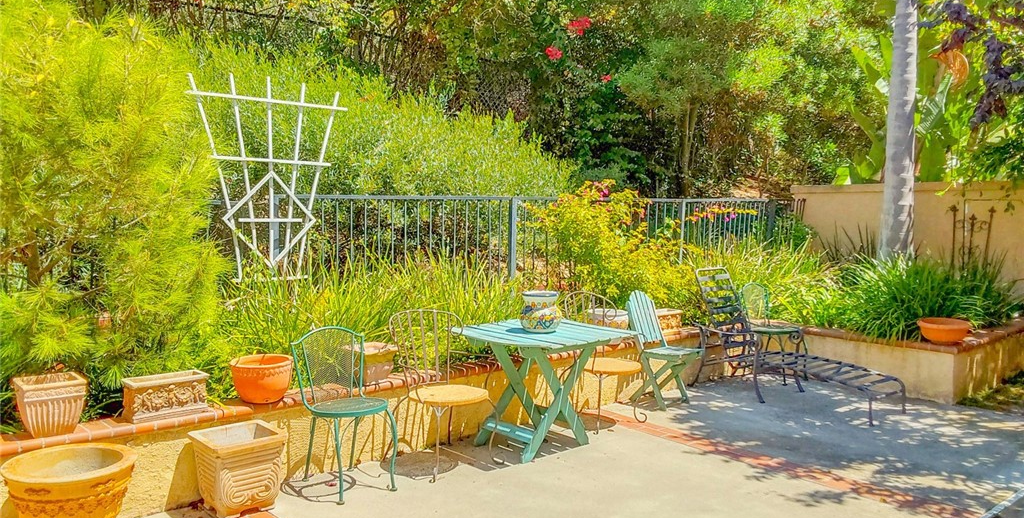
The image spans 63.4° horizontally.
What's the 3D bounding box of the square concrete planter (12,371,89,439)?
[{"bbox_3d":[-2.094,0.670,3.770,0.255,0.240,0.270,-3,6,-42],"label":"square concrete planter"}]

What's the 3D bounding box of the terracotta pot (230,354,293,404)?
[{"bbox_3d":[-1.324,0.642,4.438,0.335,0.220,0.335,1,5,0],"label":"terracotta pot"}]

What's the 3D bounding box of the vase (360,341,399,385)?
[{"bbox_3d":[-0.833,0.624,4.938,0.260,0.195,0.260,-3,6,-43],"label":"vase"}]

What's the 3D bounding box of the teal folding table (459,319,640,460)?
[{"bbox_3d":[0.189,0.820,5.230,0.785,0.730,0.890,-3,6,-44],"label":"teal folding table"}]

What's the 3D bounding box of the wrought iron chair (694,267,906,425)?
[{"bbox_3d":[2.234,0.628,6.575,0.600,0.980,1.620,-3,6,-43],"label":"wrought iron chair"}]

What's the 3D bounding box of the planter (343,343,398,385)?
[{"bbox_3d":[-0.843,0.623,4.948,0.265,0.195,0.270,-3,6,-43],"label":"planter"}]

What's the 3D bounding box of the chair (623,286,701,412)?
[{"bbox_3d":[1.161,0.683,6.362,0.380,0.860,0.540,-3,6,-43],"label":"chair"}]

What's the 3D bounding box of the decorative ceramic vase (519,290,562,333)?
[{"bbox_3d":[0.185,0.337,5.274,0.267,0.225,0.267,1,5,0],"label":"decorative ceramic vase"}]

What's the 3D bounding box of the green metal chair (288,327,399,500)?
[{"bbox_3d":[-0.884,0.801,4.438,0.440,0.850,0.470,-3,6,-43],"label":"green metal chair"}]

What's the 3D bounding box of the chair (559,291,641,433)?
[{"bbox_3d":[0.622,0.698,5.800,0.500,0.900,0.470,-3,6,-43],"label":"chair"}]

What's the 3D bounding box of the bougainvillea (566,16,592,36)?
[{"bbox_3d":[0.896,-3.101,11.000,0.345,0.266,0.270,1,5,0],"label":"bougainvillea"}]

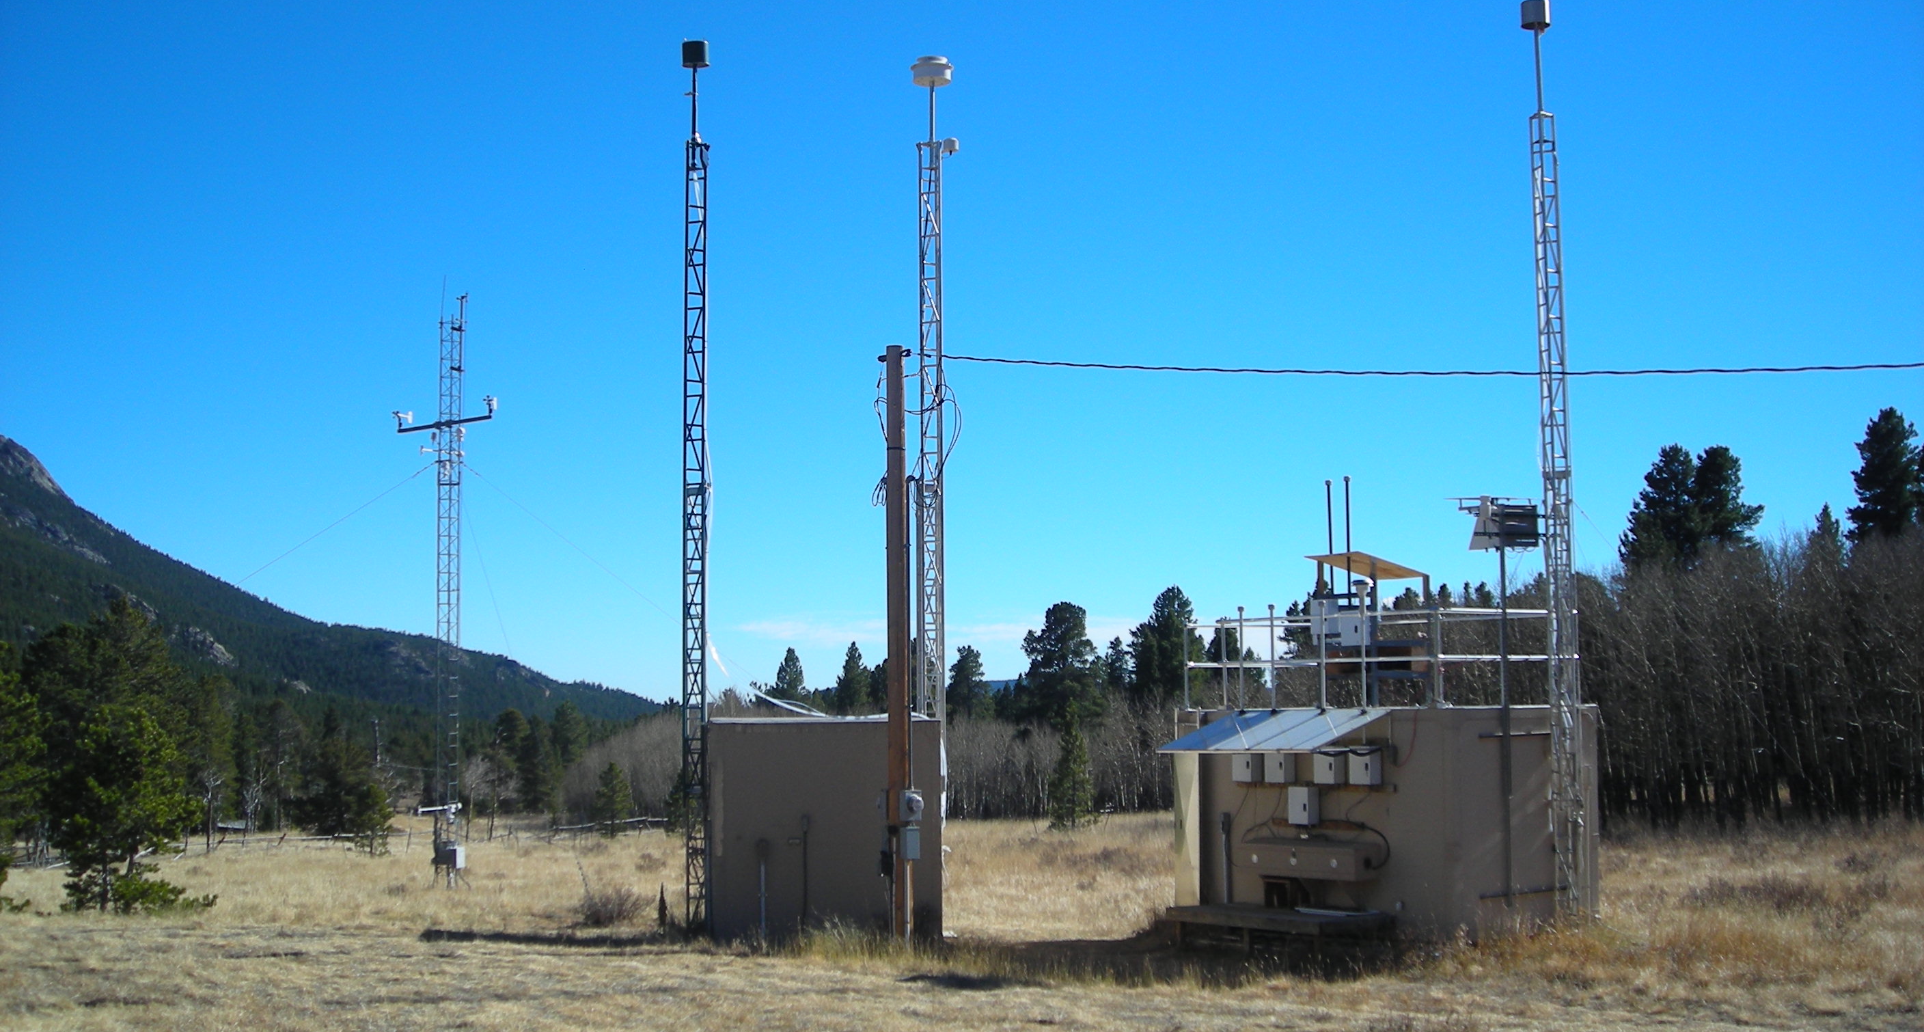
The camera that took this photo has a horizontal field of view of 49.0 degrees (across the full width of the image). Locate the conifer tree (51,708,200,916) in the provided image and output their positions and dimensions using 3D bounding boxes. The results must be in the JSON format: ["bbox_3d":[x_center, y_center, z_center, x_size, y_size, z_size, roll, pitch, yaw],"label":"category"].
[{"bbox_3d":[-12.220,4.252,30.928,2.200,3.010,2.100,2,-6,-21],"label":"conifer tree"}]

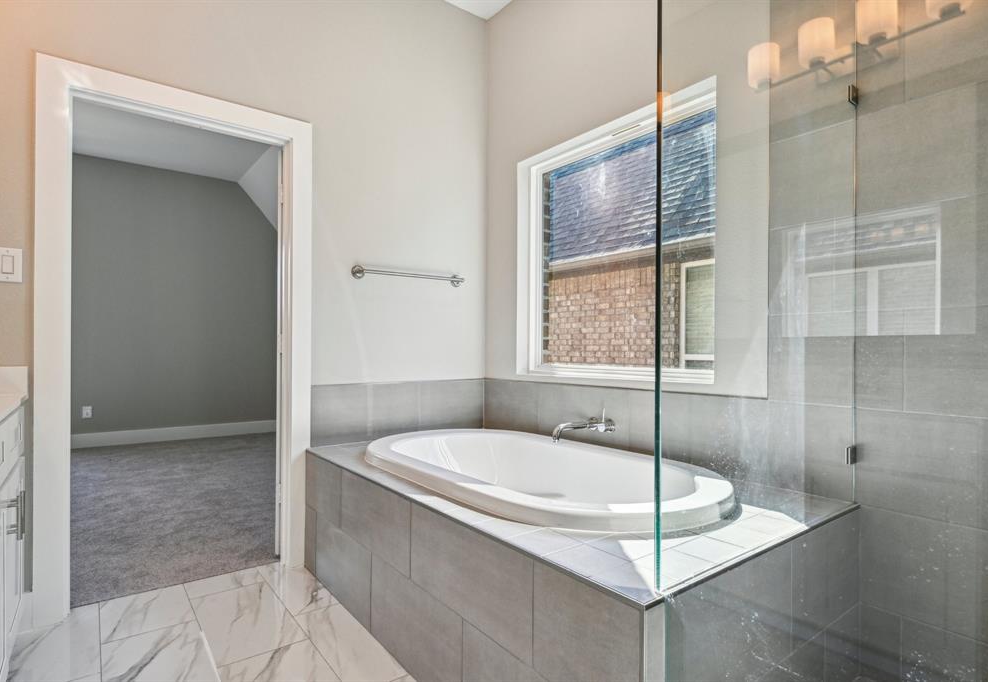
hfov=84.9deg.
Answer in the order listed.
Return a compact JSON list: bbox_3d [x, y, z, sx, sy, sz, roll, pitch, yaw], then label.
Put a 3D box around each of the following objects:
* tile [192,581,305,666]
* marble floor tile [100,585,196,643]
[{"bbox_3d":[-0.970,1.085,2.106,0.298,0.011,0.611,1,-1,-37],"label":"tile"},{"bbox_3d":[-1.387,1.086,2.162,0.301,0.011,0.389,1,-1,-37],"label":"marble floor tile"}]

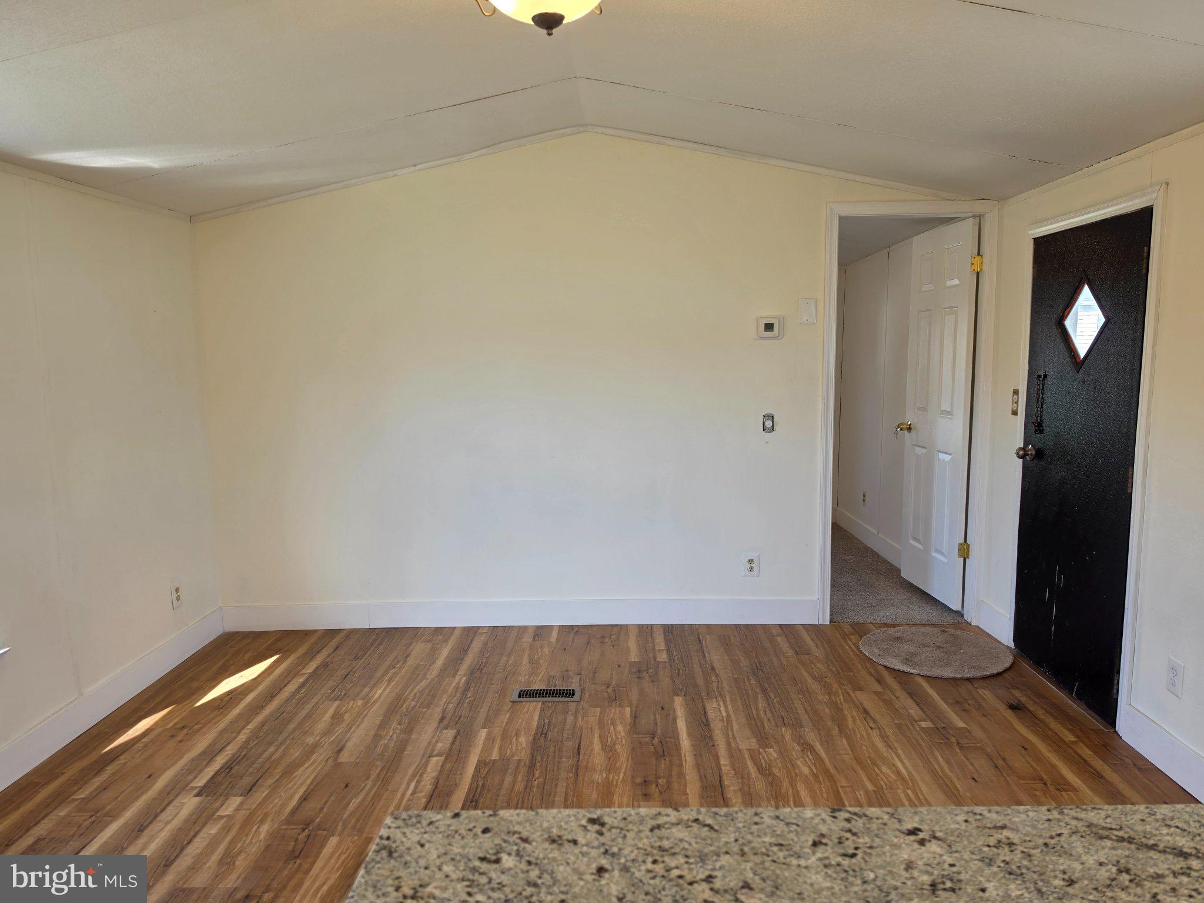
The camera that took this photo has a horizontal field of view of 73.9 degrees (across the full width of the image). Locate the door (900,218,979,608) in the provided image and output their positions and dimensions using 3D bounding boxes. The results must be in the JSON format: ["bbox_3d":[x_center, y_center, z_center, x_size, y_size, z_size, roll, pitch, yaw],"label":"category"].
[{"bbox_3d":[1.867,-0.204,4.468,0.035,2.027,0.690,-1,7,-3],"label":"door"}]

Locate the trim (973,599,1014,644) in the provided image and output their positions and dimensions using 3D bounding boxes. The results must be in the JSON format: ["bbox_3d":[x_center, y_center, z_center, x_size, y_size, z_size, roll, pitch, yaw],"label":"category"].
[{"bbox_3d":[1.959,0.846,3.985,0.017,0.138,0.286,-1,7,3],"label":"trim"}]

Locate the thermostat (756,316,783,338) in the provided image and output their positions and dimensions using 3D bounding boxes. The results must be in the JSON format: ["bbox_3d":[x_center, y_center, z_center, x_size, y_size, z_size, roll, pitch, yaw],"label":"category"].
[{"bbox_3d":[0.832,-0.617,3.989,0.145,0.122,0.028,-1,7,1],"label":"thermostat"}]

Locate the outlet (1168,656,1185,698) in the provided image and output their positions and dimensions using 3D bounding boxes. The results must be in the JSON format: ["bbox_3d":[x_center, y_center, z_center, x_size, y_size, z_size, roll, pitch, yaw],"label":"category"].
[{"bbox_3d":[1.909,0.749,2.656,0.007,0.118,0.071,-1,7,3],"label":"outlet"}]

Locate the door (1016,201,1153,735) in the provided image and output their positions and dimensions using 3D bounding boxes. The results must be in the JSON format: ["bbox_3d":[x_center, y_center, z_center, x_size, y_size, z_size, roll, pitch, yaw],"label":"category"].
[{"bbox_3d":[1.949,0.047,3.279,0.044,1.911,0.832,-1,7,3],"label":"door"}]

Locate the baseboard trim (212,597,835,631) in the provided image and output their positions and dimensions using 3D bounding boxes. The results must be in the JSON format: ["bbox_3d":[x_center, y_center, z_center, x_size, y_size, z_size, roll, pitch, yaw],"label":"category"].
[{"bbox_3d":[-0.433,0.859,4.201,3.120,0.138,0.017,-1,7,1],"label":"baseboard trim"}]

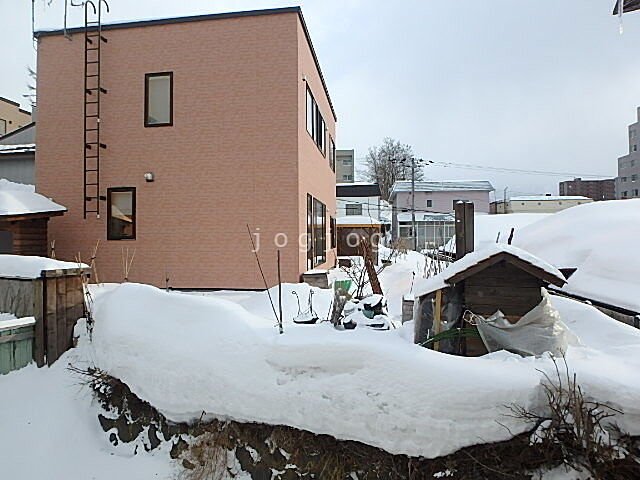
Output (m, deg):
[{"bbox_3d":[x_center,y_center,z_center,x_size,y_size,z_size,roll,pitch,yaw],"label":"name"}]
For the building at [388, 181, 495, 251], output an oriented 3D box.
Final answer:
[{"bbox_3d":[10.000,-1.650,33.300,7.700,6.400,7.500,0,0,8],"label":"building"}]

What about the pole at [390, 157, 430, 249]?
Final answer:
[{"bbox_3d":[6.900,-2.350,29.000,2.500,7.800,0.800,0,0,8],"label":"pole"}]

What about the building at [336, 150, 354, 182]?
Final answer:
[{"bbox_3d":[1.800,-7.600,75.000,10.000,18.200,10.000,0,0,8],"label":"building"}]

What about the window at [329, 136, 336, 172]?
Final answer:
[{"bbox_3d":[0.510,-3.480,16.000,0.120,1.280,1.850,0,0,8],"label":"window"}]

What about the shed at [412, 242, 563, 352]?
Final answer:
[{"bbox_3d":[2.200,0.780,5.450,1.850,1.420,1.200,0,0,5],"label":"shed"}]

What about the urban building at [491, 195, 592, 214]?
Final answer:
[{"bbox_3d":[31.300,-2.400,58.000,14.500,7.800,9.000,0,0,8],"label":"urban building"}]

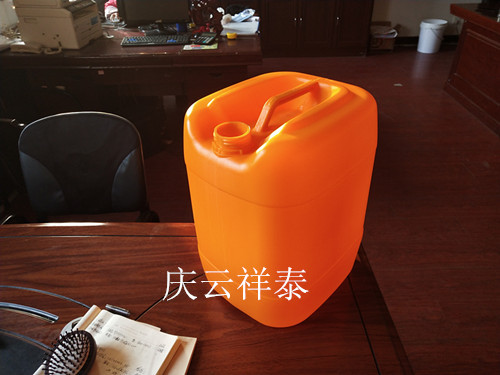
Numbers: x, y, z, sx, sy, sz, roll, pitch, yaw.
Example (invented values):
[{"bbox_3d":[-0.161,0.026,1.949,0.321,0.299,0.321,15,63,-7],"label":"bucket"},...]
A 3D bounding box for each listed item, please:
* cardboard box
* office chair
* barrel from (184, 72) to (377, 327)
[{"bbox_3d":[1.553,-1.790,5.162,0.337,0.290,0.250,-1,33,2],"label":"cardboard box"},{"bbox_3d":[-0.557,0.242,1.607,0.590,0.910,0.600,-4,33,-2],"label":"office chair"},{"bbox_3d":[0.058,0.017,0.815,0.268,0.394,0.301,24,40,36],"label":"barrel"}]

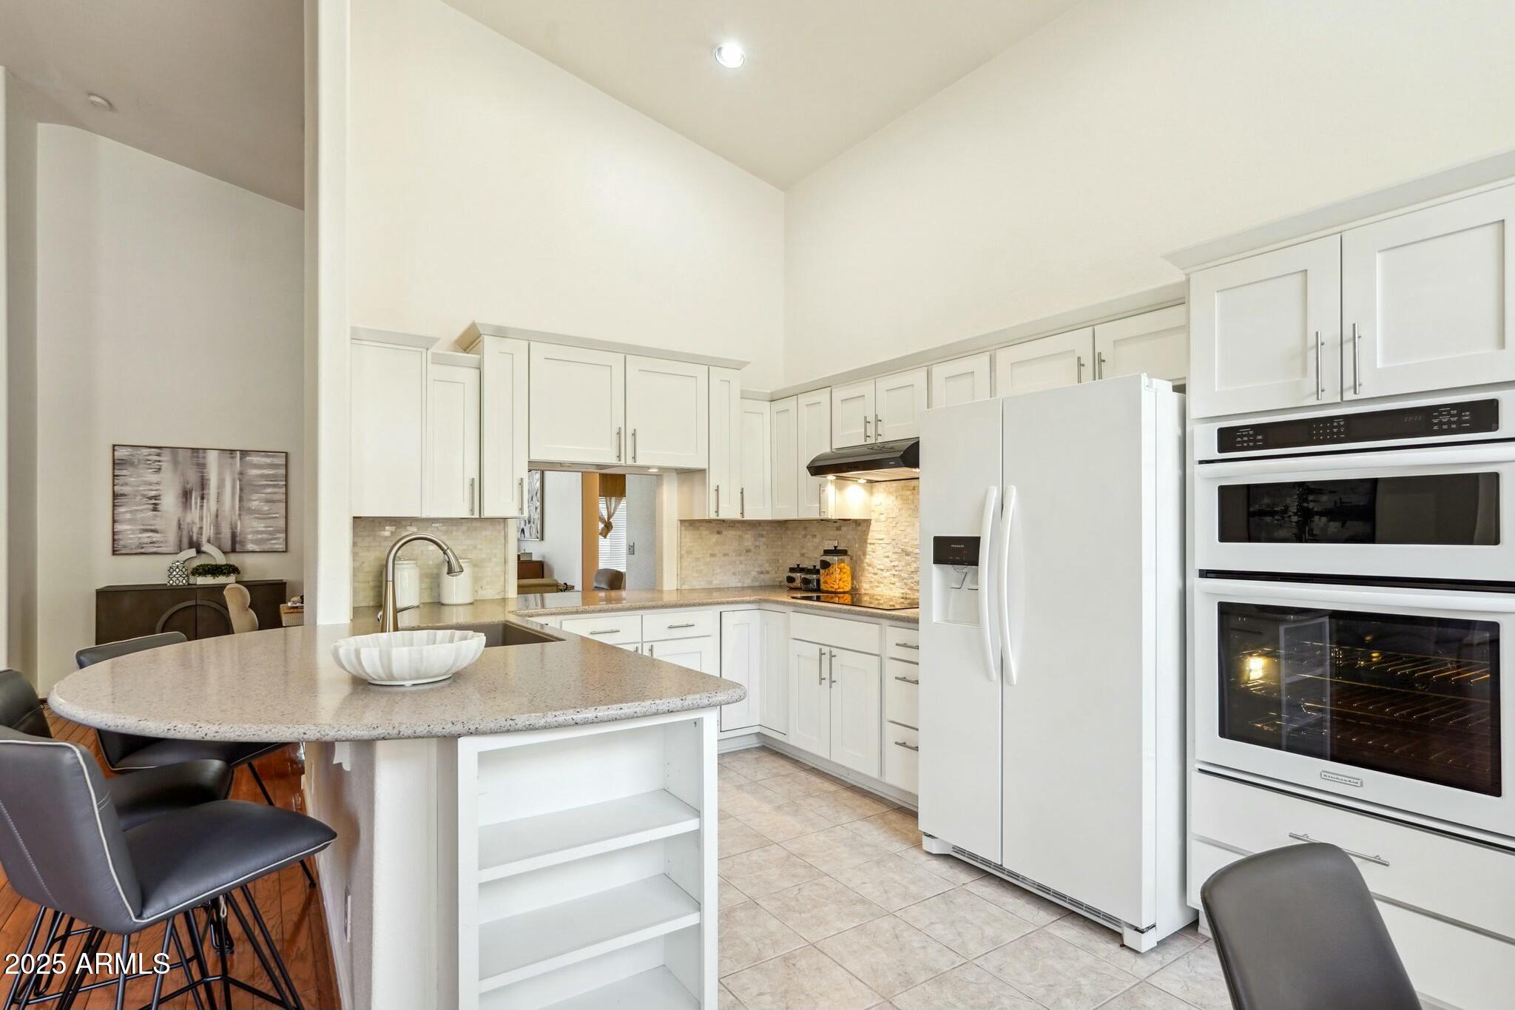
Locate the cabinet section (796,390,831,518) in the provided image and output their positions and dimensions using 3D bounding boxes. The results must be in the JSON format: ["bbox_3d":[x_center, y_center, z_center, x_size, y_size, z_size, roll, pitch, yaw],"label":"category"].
[{"bbox_3d":[0.461,-0.287,4.558,0.320,0.751,0.326,1,-2,-34],"label":"cabinet section"}]

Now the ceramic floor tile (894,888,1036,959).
[{"bbox_3d":[0.695,1.399,2.540,0.335,0.010,0.335,1,-2,-34],"label":"ceramic floor tile"}]

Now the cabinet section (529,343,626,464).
[{"bbox_3d":[-1.061,-0.522,4.213,0.537,0.613,0.380,1,-2,-34],"label":"cabinet section"}]

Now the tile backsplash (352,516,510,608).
[{"bbox_3d":[-1.748,0.292,4.003,0.839,0.456,0.015,1,-1,-34],"label":"tile backsplash"}]

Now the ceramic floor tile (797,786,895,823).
[{"bbox_3d":[0.410,1.430,3.587,0.336,0.010,0.336,1,-2,-34],"label":"ceramic floor tile"}]

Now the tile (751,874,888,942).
[{"bbox_3d":[0.224,1.402,2.635,0.335,0.010,0.335,1,-2,-34],"label":"tile"}]

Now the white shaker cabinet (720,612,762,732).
[{"bbox_3d":[-0.267,0.956,4.629,0.278,0.720,0.600,1,-1,-34],"label":"white shaker cabinet"}]

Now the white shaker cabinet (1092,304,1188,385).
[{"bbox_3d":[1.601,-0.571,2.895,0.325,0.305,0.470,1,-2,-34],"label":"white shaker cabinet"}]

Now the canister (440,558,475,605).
[{"bbox_3d":[-1.589,0.408,4.013,0.180,0.244,0.180,1,-2,-34],"label":"canister"}]

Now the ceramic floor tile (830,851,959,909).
[{"bbox_3d":[0.507,1.407,2.823,0.335,0.010,0.335,1,-2,-34],"label":"ceramic floor tile"}]

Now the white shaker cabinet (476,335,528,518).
[{"bbox_3d":[-1.394,-0.392,4.032,0.246,0.925,0.330,1,-1,-34],"label":"white shaker cabinet"}]

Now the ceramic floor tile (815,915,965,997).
[{"bbox_3d":[0.412,1.399,2.358,0.336,0.010,0.336,1,-2,-34],"label":"ceramic floor tile"}]

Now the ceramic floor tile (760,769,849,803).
[{"bbox_3d":[0.225,1.434,3.861,0.335,0.010,0.335,1,-2,-34],"label":"ceramic floor tile"}]

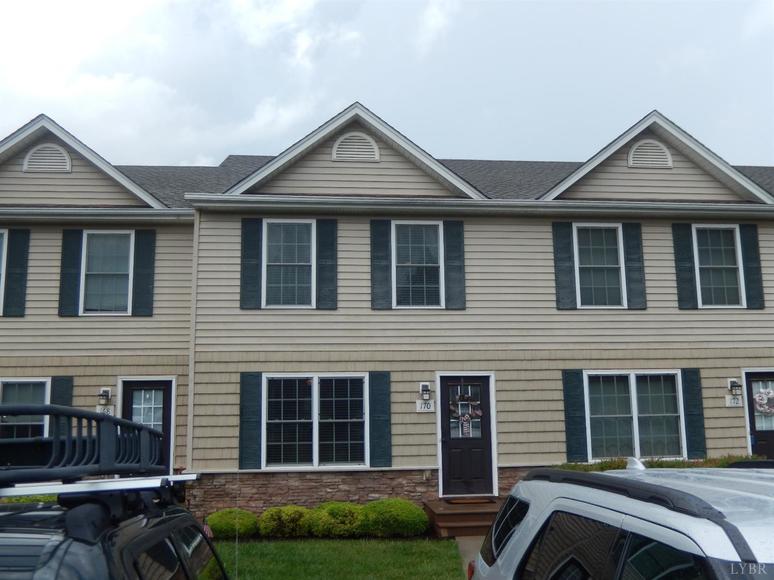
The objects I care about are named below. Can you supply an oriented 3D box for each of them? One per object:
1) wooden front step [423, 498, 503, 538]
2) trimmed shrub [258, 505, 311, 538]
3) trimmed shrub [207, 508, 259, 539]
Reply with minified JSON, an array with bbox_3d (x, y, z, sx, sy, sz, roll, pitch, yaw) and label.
[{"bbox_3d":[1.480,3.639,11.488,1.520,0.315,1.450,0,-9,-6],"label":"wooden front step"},{"bbox_3d":[-1.575,3.548,11.097,0.820,0.405,0.780,0,-9,-6],"label":"trimmed shrub"},{"bbox_3d":[-2.386,3.571,11.054,0.780,0.370,0.760,0,-9,-6],"label":"trimmed shrub"}]

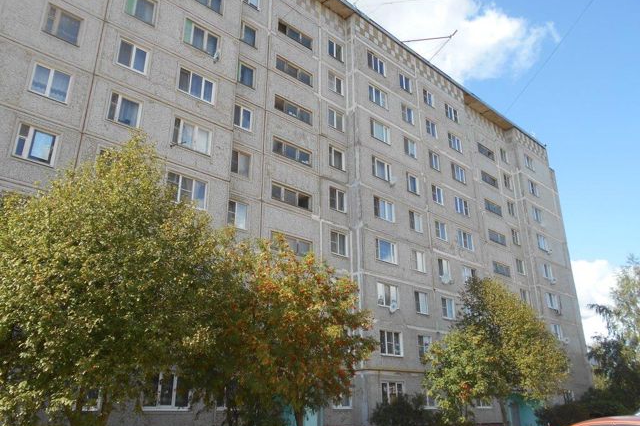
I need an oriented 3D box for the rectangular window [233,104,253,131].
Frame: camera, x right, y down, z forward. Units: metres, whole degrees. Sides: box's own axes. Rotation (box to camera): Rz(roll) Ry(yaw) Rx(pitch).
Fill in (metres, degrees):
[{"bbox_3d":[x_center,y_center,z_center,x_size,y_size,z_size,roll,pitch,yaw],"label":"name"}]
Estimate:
[{"bbox_3d":[-4.224,-5.139,25.772,1.400,1.357,0.200,18,-27,-39],"label":"rectangular window"}]

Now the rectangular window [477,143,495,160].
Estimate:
[{"bbox_3d":[15.672,-5.652,45.437,2.840,0.956,0.150,18,-28,-39],"label":"rectangular window"}]

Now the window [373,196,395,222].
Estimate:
[{"bbox_3d":[4.066,-0.208,30.510,1.970,1.370,0.150,18,-28,-38],"label":"window"}]

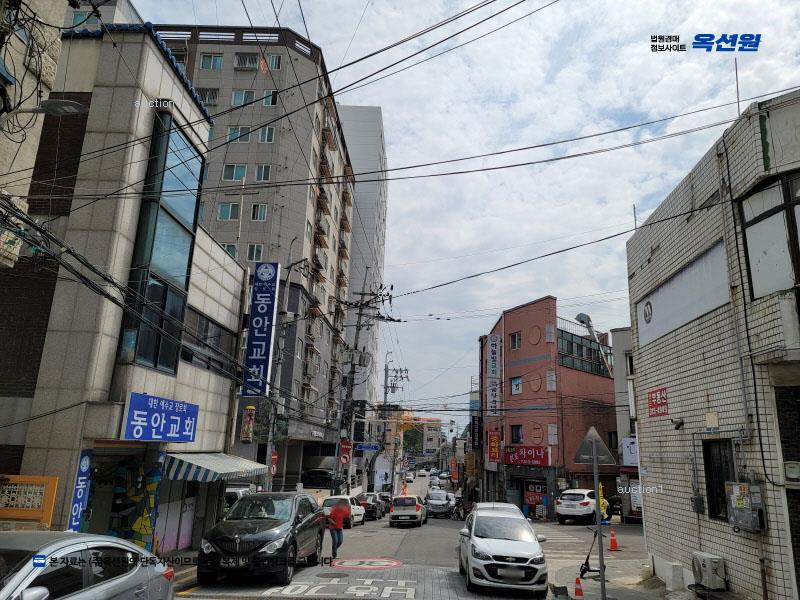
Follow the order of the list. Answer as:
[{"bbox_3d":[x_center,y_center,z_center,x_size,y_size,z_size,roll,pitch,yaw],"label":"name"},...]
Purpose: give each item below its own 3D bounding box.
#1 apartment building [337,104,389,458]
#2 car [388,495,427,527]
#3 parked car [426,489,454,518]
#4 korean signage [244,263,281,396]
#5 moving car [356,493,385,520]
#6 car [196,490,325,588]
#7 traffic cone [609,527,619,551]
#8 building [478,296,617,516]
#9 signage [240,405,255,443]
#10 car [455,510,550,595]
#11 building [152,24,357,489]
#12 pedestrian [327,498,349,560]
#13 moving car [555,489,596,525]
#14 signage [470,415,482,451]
[{"bbox_3d":[-9.305,-0.074,66.998,13.000,42.500,13.500,2,-14,2],"label":"apartment building"},{"bbox_3d":[0.478,10.833,29.754,1.595,1.485,3.600,-2,-18,8],"label":"car"},{"bbox_3d":[2.925,15.174,43.000,1.730,1.720,4.000,0,-17,4],"label":"parked car"},{"bbox_3d":[-4.808,1.026,20.100,0.800,4.720,0.270,1,-14,4],"label":"korean signage"},{"bbox_3d":[-2.177,12.637,35.357,1.810,1.460,4.600,1,-17,3],"label":"moving car"},{"bbox_3d":[-2.983,5.234,13.057,1.880,1.735,4.450,0,-17,4],"label":"car"},{"bbox_3d":[6.761,7.547,18.281,0.370,0.670,0.370,1,-14,5],"label":"traffic cone"},{"bbox_3d":[10.008,7.646,39.430,8.200,12.500,12.000,7,-15,-19],"label":"building"},{"bbox_3d":[-5.643,4.570,21.380,0.450,1.360,0.200,2,-14,3],"label":"signage"},{"bbox_3d":[2.230,5.490,12.790,1.630,1.490,3.600,1,-18,3],"label":"car"},{"bbox_3d":[-13.551,-1.226,47.281,15.000,31.900,21.600,2,-14,3],"label":"building"},{"bbox_3d":[-1.694,6.320,15.912,0.580,1.620,0.450,9,-16,-24],"label":"pedestrian"},{"bbox_3d":[9.600,10.730,30.150,1.840,1.660,4.430,-7,-17,31],"label":"moving car"},{"bbox_3d":[6.239,10.843,47.000,0.700,2.660,0.250,1,-14,4],"label":"signage"}]

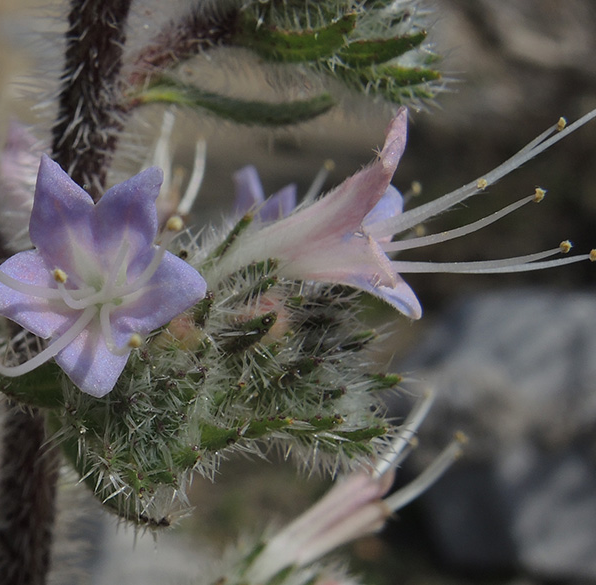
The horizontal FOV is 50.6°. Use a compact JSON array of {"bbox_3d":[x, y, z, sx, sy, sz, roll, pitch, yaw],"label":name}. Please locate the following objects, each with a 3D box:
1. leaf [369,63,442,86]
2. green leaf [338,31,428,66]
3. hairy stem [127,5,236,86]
[{"bbox_3d":[0.011,-0.023,0.067,0.008,0.003,0.003,0,10,0],"label":"leaf"},{"bbox_3d":[0.009,-0.026,0.066,0.009,0.004,0.004,0,10,0],"label":"green leaf"},{"bbox_3d":[-0.013,-0.027,0.070,0.013,0.005,0.005,-30,0,0],"label":"hairy stem"}]

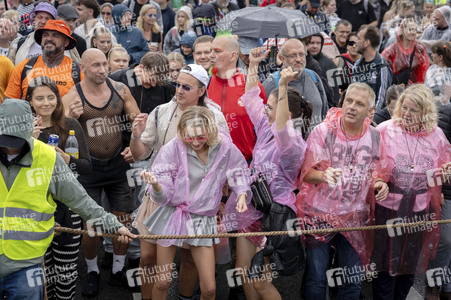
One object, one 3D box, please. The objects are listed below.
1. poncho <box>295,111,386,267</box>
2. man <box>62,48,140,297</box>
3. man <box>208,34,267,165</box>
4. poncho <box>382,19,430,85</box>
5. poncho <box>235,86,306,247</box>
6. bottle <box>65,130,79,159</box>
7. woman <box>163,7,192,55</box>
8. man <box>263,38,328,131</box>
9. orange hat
[{"bbox_3d":[0.646,0.205,4.568,0.520,0.878,0.380,-1,16,-5],"label":"poncho"},{"bbox_3d":[-0.871,0.163,5.741,0.570,1.780,0.400,-3,16,-12],"label":"man"},{"bbox_3d":[0.078,0.129,5.752,0.530,1.840,0.380,8,18,27],"label":"man"},{"bbox_3d":[1.906,-0.932,8.570,0.510,0.880,0.370,-6,17,-21],"label":"poncho"},{"bbox_3d":[0.269,0.083,4.867,0.360,0.962,0.440,-12,20,-36],"label":"poncho"},{"bbox_3d":[-0.885,0.021,4.720,0.078,0.275,0.078,0,15,0],"label":"bottle"},{"bbox_3d":[-0.481,-0.711,8.996,0.480,1.690,0.360,4,16,14],"label":"woman"},{"bbox_3d":[0.542,0.034,6.214,0.540,1.770,0.380,-3,16,-10],"label":"man"},{"bbox_3d":[-1.307,-0.881,6.267,0.290,0.165,0.320,13,9,19],"label":"orange hat"}]

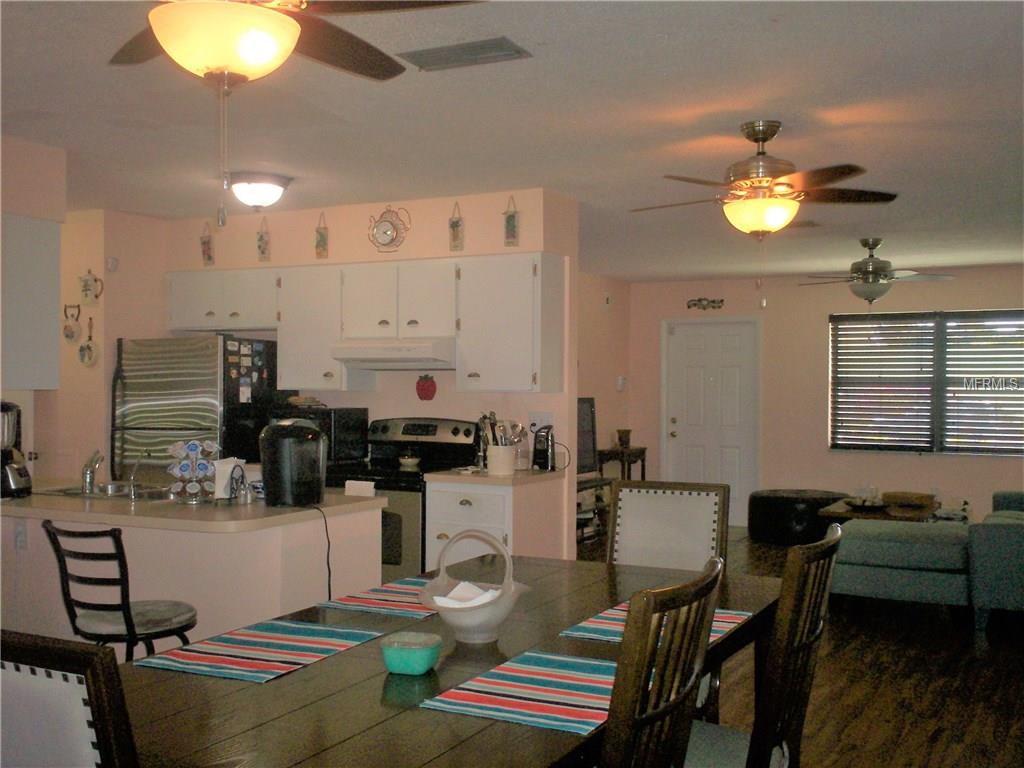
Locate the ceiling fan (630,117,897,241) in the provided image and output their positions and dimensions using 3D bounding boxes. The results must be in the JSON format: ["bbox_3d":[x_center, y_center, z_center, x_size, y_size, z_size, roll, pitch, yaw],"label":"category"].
[{"bbox_3d":[0.956,-0.773,4.080,1.040,0.430,1.040,0,1,27],"label":"ceiling fan"}]

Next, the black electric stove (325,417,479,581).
[{"bbox_3d":[-0.677,0.800,6.080,0.765,1.202,0.690,0,0,27],"label":"black electric stove"}]

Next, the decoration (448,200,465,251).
[{"bbox_3d":[-0.299,-0.839,5.668,0.089,0.266,0.020,0,1,27],"label":"decoration"}]

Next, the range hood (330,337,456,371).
[{"bbox_3d":[-0.623,-0.185,6.185,0.769,0.153,0.479,0,0,27],"label":"range hood"}]

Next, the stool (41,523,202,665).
[{"bbox_3d":[-1.284,0.922,3.584,0.420,0.960,0.500,0,0,27],"label":"stool"}]

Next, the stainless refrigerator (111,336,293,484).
[{"bbox_3d":[-1.783,0.584,6.211,0.775,1.693,0.703,0,1,27],"label":"stainless refrigerator"}]

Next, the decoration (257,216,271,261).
[{"bbox_3d":[-1.513,-0.881,6.495,0.117,0.281,0.020,0,0,27],"label":"decoration"}]

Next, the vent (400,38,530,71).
[{"bbox_3d":[-0.153,-1.029,3.371,0.392,0.030,0.213,0,0,27],"label":"vent"}]

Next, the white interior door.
[{"bbox_3d":[1.992,0.387,10.612,0.921,2.003,0.070,0,0,27],"label":"white interior door"}]

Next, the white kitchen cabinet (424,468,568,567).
[{"bbox_3d":[-0.075,0.947,5.577,0.500,0.970,0.648,0,1,27],"label":"white kitchen cabinet"}]

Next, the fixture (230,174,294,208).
[{"bbox_3d":[-1.277,-0.970,5.415,0.325,0.155,0.325,0,0,0],"label":"fixture"}]

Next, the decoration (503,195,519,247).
[{"bbox_3d":[-0.004,-0.874,5.720,0.094,0.277,0.020,0,0,27],"label":"decoration"}]

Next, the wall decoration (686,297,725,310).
[{"bbox_3d":[1.913,-0.791,10.525,0.376,0.128,0.030,0,0,27],"label":"wall decoration"}]

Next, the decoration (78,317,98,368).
[{"bbox_3d":[-2.479,-0.244,6.213,0.147,0.295,0.020,0,1,27],"label":"decoration"}]

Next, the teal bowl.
[{"bbox_3d":[-0.228,0.611,2.420,0.125,0.068,0.125,0,0,14],"label":"teal bowl"}]

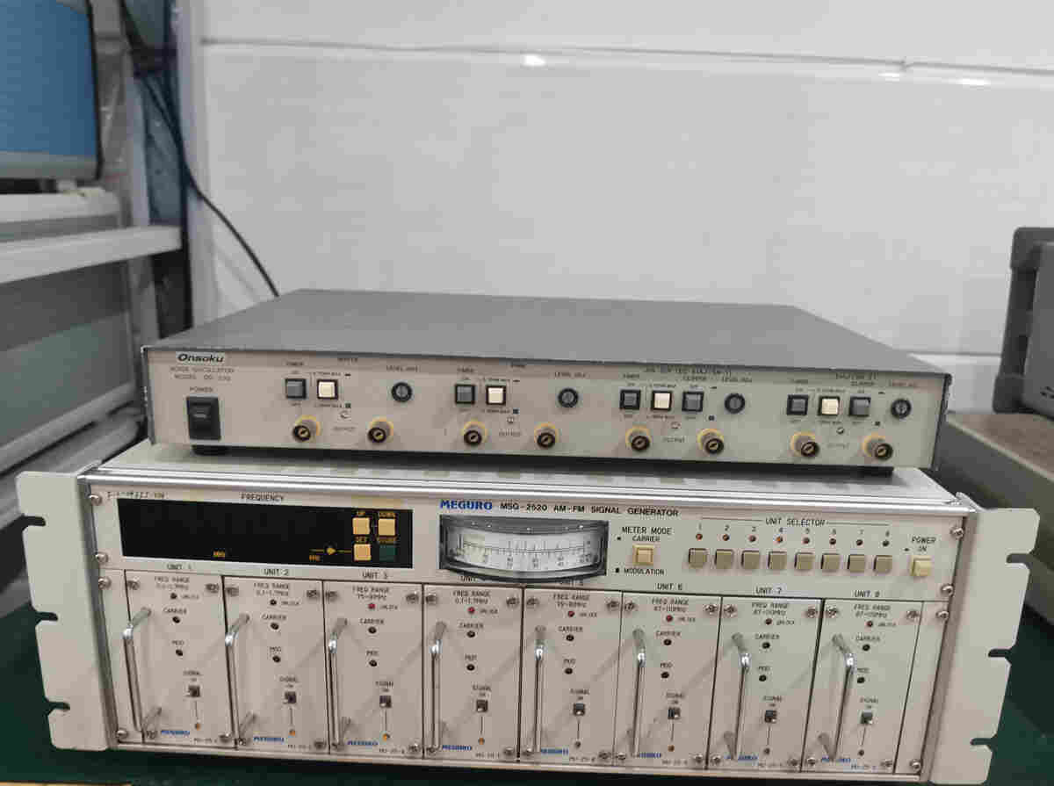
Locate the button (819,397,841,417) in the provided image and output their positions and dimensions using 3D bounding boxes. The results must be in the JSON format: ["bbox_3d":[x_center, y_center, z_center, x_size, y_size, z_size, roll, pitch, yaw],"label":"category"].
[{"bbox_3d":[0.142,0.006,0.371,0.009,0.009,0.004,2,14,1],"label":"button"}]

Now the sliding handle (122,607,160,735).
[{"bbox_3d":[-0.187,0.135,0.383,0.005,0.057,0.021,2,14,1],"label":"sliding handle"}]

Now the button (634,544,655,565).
[{"bbox_3d":[0.055,0.077,0.373,0.009,0.009,0.005,2,14,1],"label":"button"}]

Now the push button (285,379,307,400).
[{"bbox_3d":[-0.110,-0.002,0.377,0.009,0.009,0.004,2,14,0],"label":"push button"}]

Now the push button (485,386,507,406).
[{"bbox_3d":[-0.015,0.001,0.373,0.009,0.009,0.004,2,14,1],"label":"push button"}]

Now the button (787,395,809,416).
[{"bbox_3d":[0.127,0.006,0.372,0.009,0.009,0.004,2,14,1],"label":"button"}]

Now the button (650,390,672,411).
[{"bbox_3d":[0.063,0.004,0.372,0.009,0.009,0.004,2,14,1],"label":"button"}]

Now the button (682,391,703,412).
[{"bbox_3d":[0.080,0.004,0.377,0.009,0.009,0.004,2,14,0],"label":"button"}]

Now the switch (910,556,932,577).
[{"bbox_3d":[0.185,0.082,0.371,0.009,0.009,0.005,2,14,1],"label":"switch"}]

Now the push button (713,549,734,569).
[{"bbox_3d":[0.093,0.078,0.373,0.008,0.009,0.004,2,14,1],"label":"push button"}]

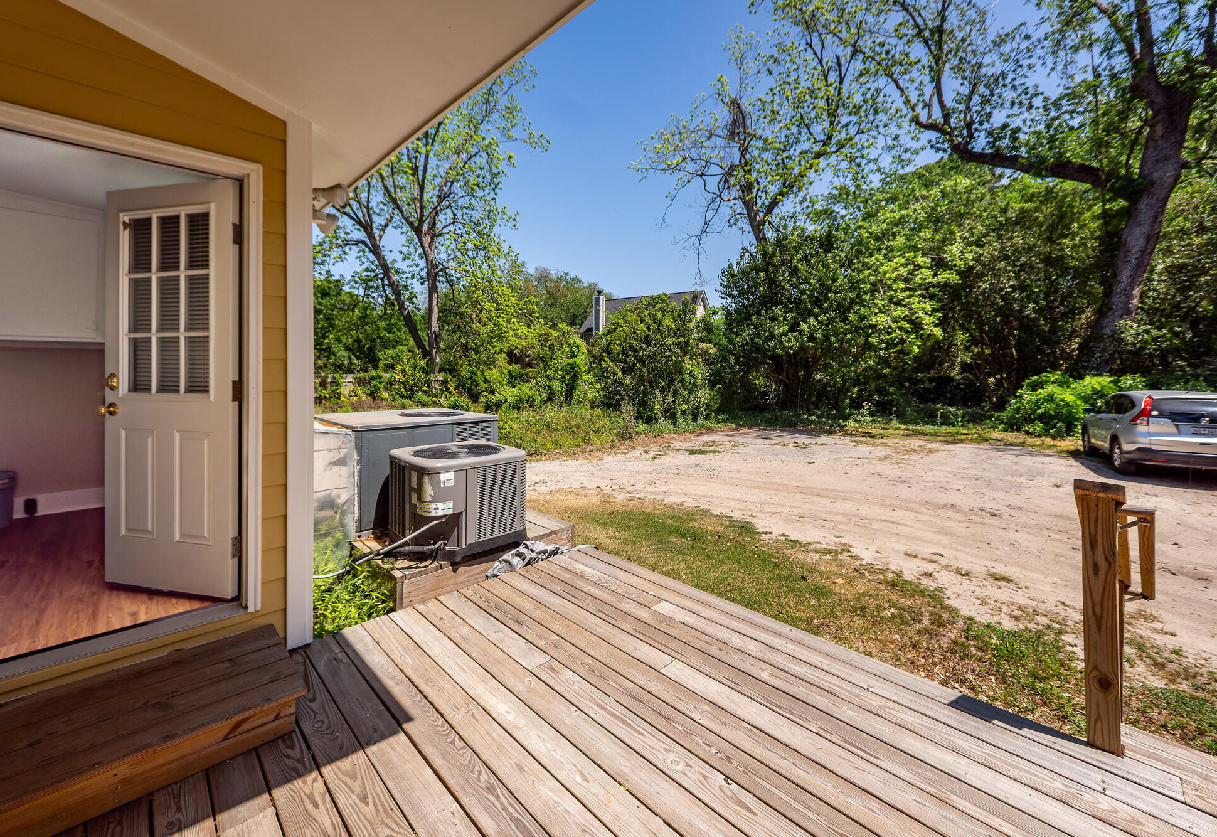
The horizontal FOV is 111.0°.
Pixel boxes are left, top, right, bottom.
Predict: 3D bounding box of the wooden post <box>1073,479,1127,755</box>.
[{"bbox_3d":[1.861,0.750,1.580,0.100,0.990,0.100,-1,2,-45],"label":"wooden post"}]

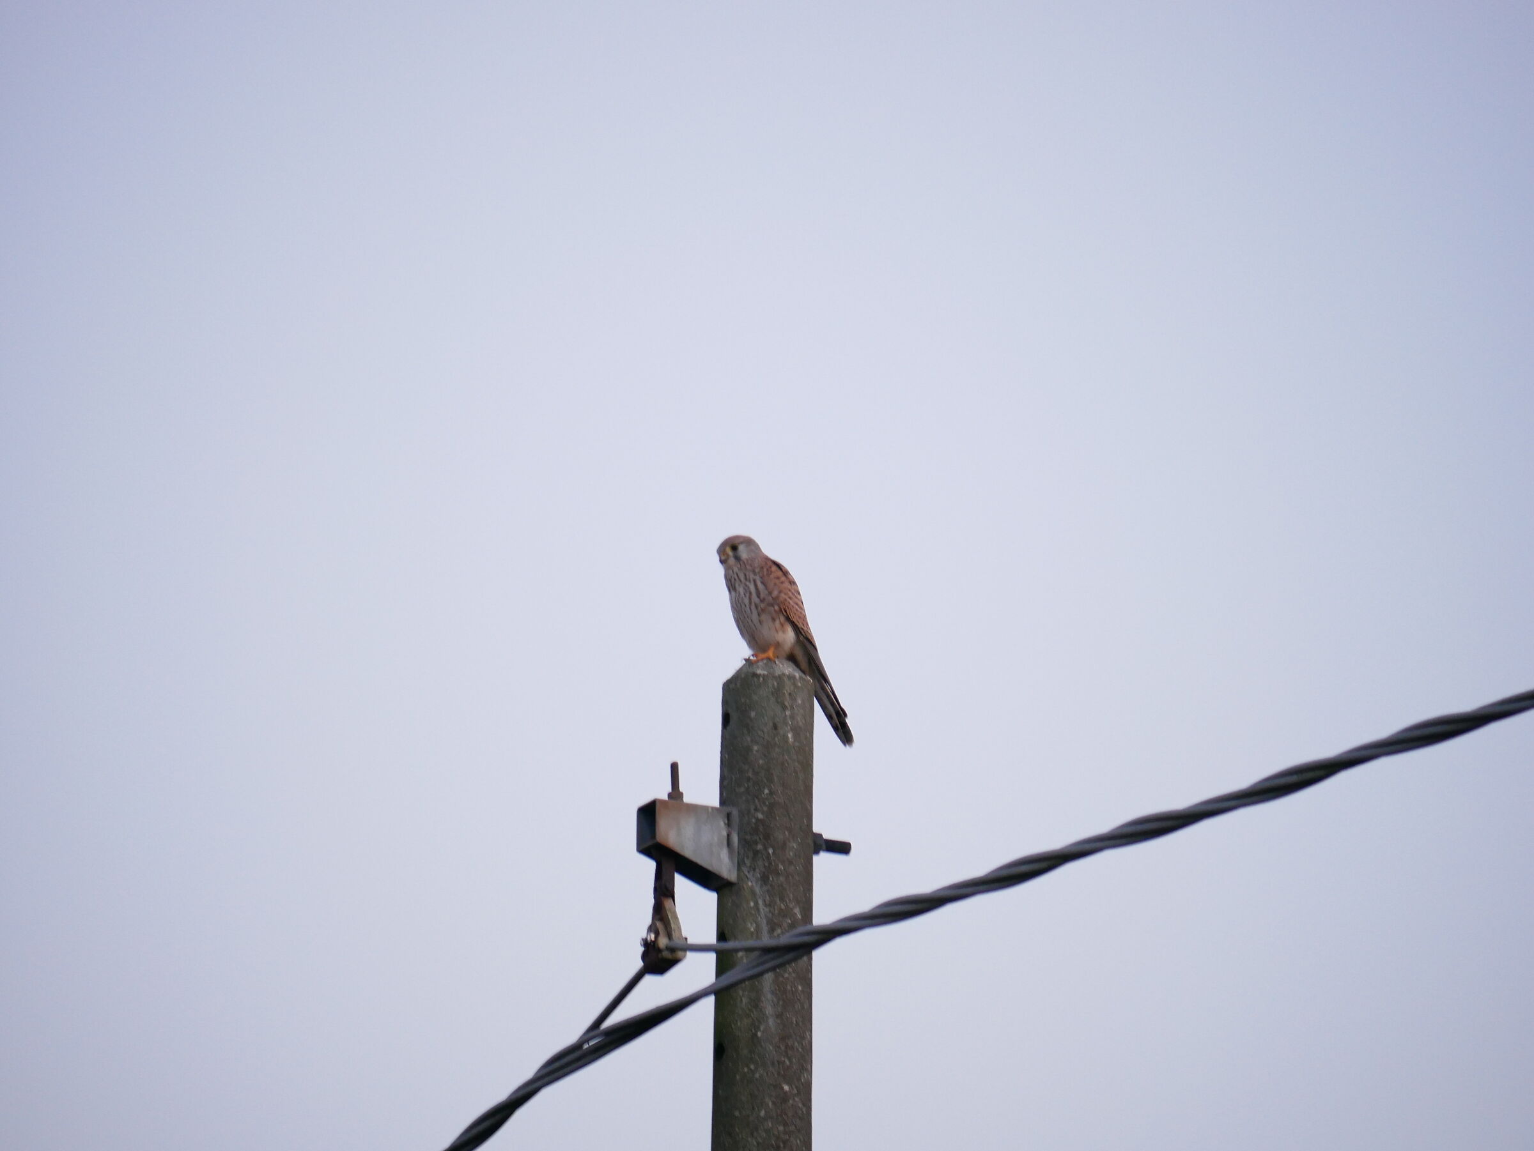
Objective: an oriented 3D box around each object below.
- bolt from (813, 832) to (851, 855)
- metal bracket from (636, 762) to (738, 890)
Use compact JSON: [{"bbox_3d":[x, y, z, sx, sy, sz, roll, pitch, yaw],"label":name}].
[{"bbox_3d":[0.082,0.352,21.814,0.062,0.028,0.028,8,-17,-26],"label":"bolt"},{"bbox_3d":[-0.103,0.322,21.718,0.117,0.159,0.055,8,-17,-26],"label":"metal bracket"}]

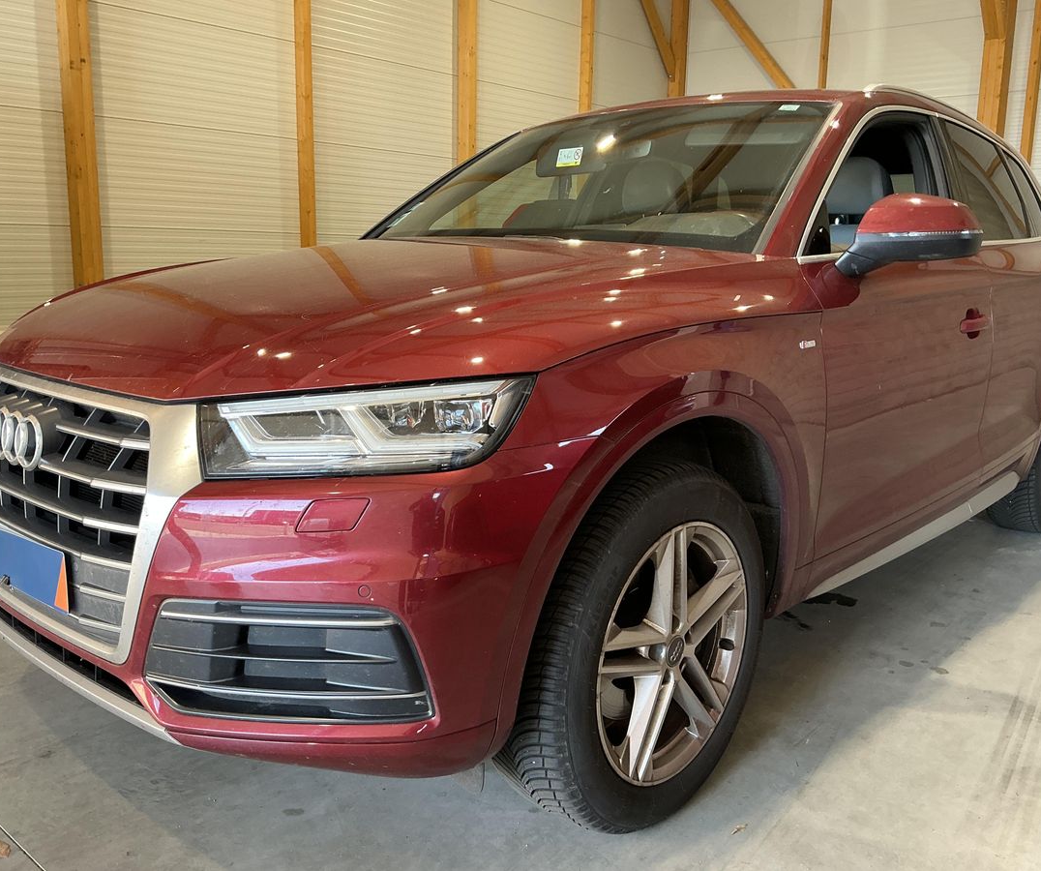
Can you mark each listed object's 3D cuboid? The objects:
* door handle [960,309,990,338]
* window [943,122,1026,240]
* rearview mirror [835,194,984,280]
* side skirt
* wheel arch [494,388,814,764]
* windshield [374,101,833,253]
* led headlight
[{"bbox_3d":[1.376,-0.343,2.857,0.060,0.085,0.215,10,15,43],"label":"door handle"},{"bbox_3d":[1.597,-0.854,3.222,0.050,0.365,0.710,-13,-2,45],"label":"window"},{"bbox_3d":[0.960,-0.503,2.331,0.240,0.200,0.270,10,15,43],"label":"rearview mirror"},{"bbox_3d":[1.240,0.271,2.886,0.090,0.095,1.650,10,15,43],"label":"side skirt"},{"bbox_3d":[0.291,0.182,1.822,0.130,0.590,1.020,10,15,43],"label":"wheel arch"},{"bbox_3d":[0.223,-0.771,2.888,1.390,0.130,0.790,10,52,43],"label":"windshield"},{"bbox_3d":[-0.242,-0.004,1.524,0.390,0.175,0.420,10,15,43],"label":"led headlight"}]

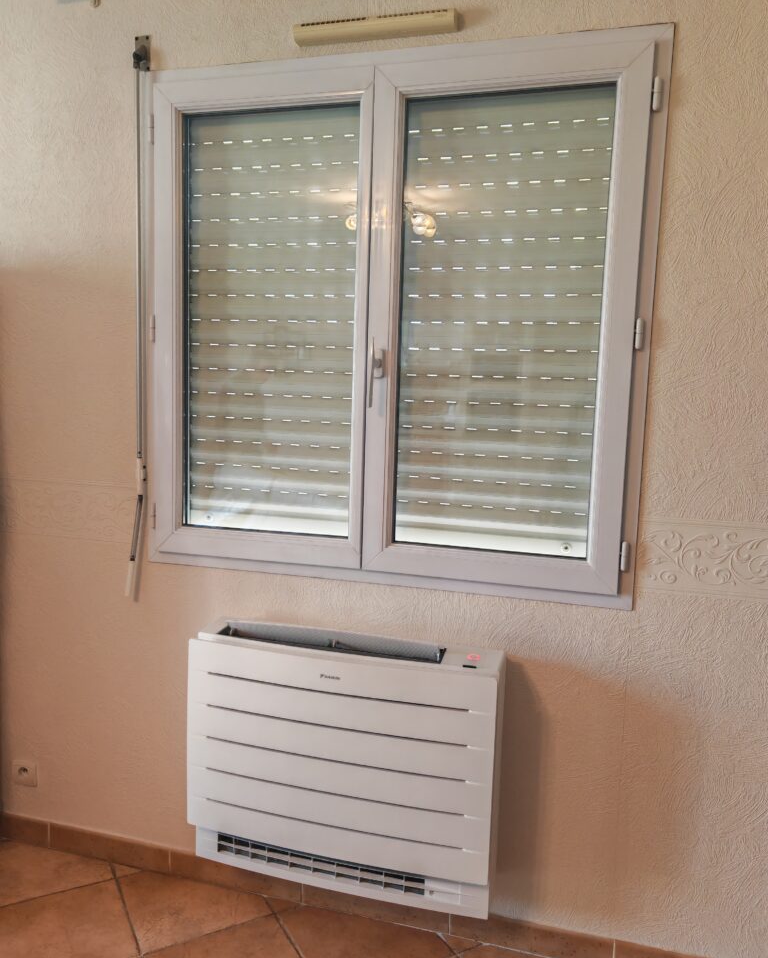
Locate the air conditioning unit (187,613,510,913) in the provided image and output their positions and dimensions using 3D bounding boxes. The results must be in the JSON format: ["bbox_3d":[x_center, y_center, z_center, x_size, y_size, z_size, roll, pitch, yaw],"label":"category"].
[{"bbox_3d":[-0.099,0.683,1.952,0.750,0.595,0.235,4,7,16],"label":"air conditioning unit"}]

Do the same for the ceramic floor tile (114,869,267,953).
[{"bbox_3d":[-0.526,1.136,2.180,0.340,0.010,0.340,-2,8,-29],"label":"ceramic floor tile"}]

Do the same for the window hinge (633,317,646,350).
[{"bbox_3d":[0.565,-0.320,1.756,0.020,0.070,0.022,4,7,16],"label":"window hinge"}]

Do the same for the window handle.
[{"bbox_3d":[-0.019,-0.250,1.884,0.032,0.163,0.060,4,7,16],"label":"window handle"}]

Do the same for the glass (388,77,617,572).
[{"bbox_3d":[0.264,-0.350,1.854,0.470,1.050,0.026,4,6,16],"label":"glass"}]

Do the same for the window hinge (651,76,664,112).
[{"bbox_3d":[0.580,-0.818,1.697,0.020,0.070,0.022,4,7,16],"label":"window hinge"}]

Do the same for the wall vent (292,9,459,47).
[{"bbox_3d":[-0.025,-1.044,1.844,0.388,0.047,0.042,4,7,16],"label":"wall vent"}]

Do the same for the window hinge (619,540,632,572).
[{"bbox_3d":[0.549,0.175,1.814,0.020,0.070,0.022,4,7,16],"label":"window hinge"}]

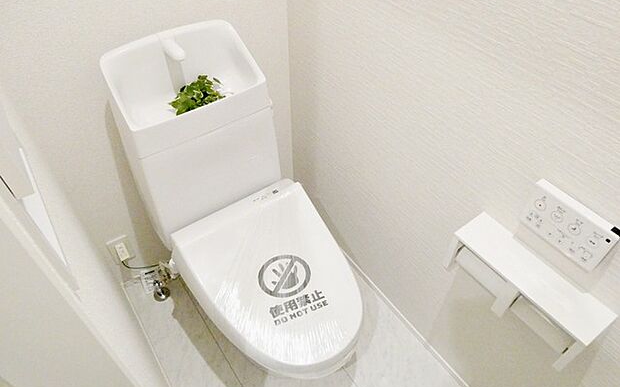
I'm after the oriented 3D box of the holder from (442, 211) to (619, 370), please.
[{"bbox_3d":[0.456,0.203,0.936,0.106,0.122,0.318,-27,53,-23],"label":"holder"}]

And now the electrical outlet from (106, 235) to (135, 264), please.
[{"bbox_3d":[-0.671,0.205,1.539,0.069,0.120,0.010,-27,53,-23],"label":"electrical outlet"}]

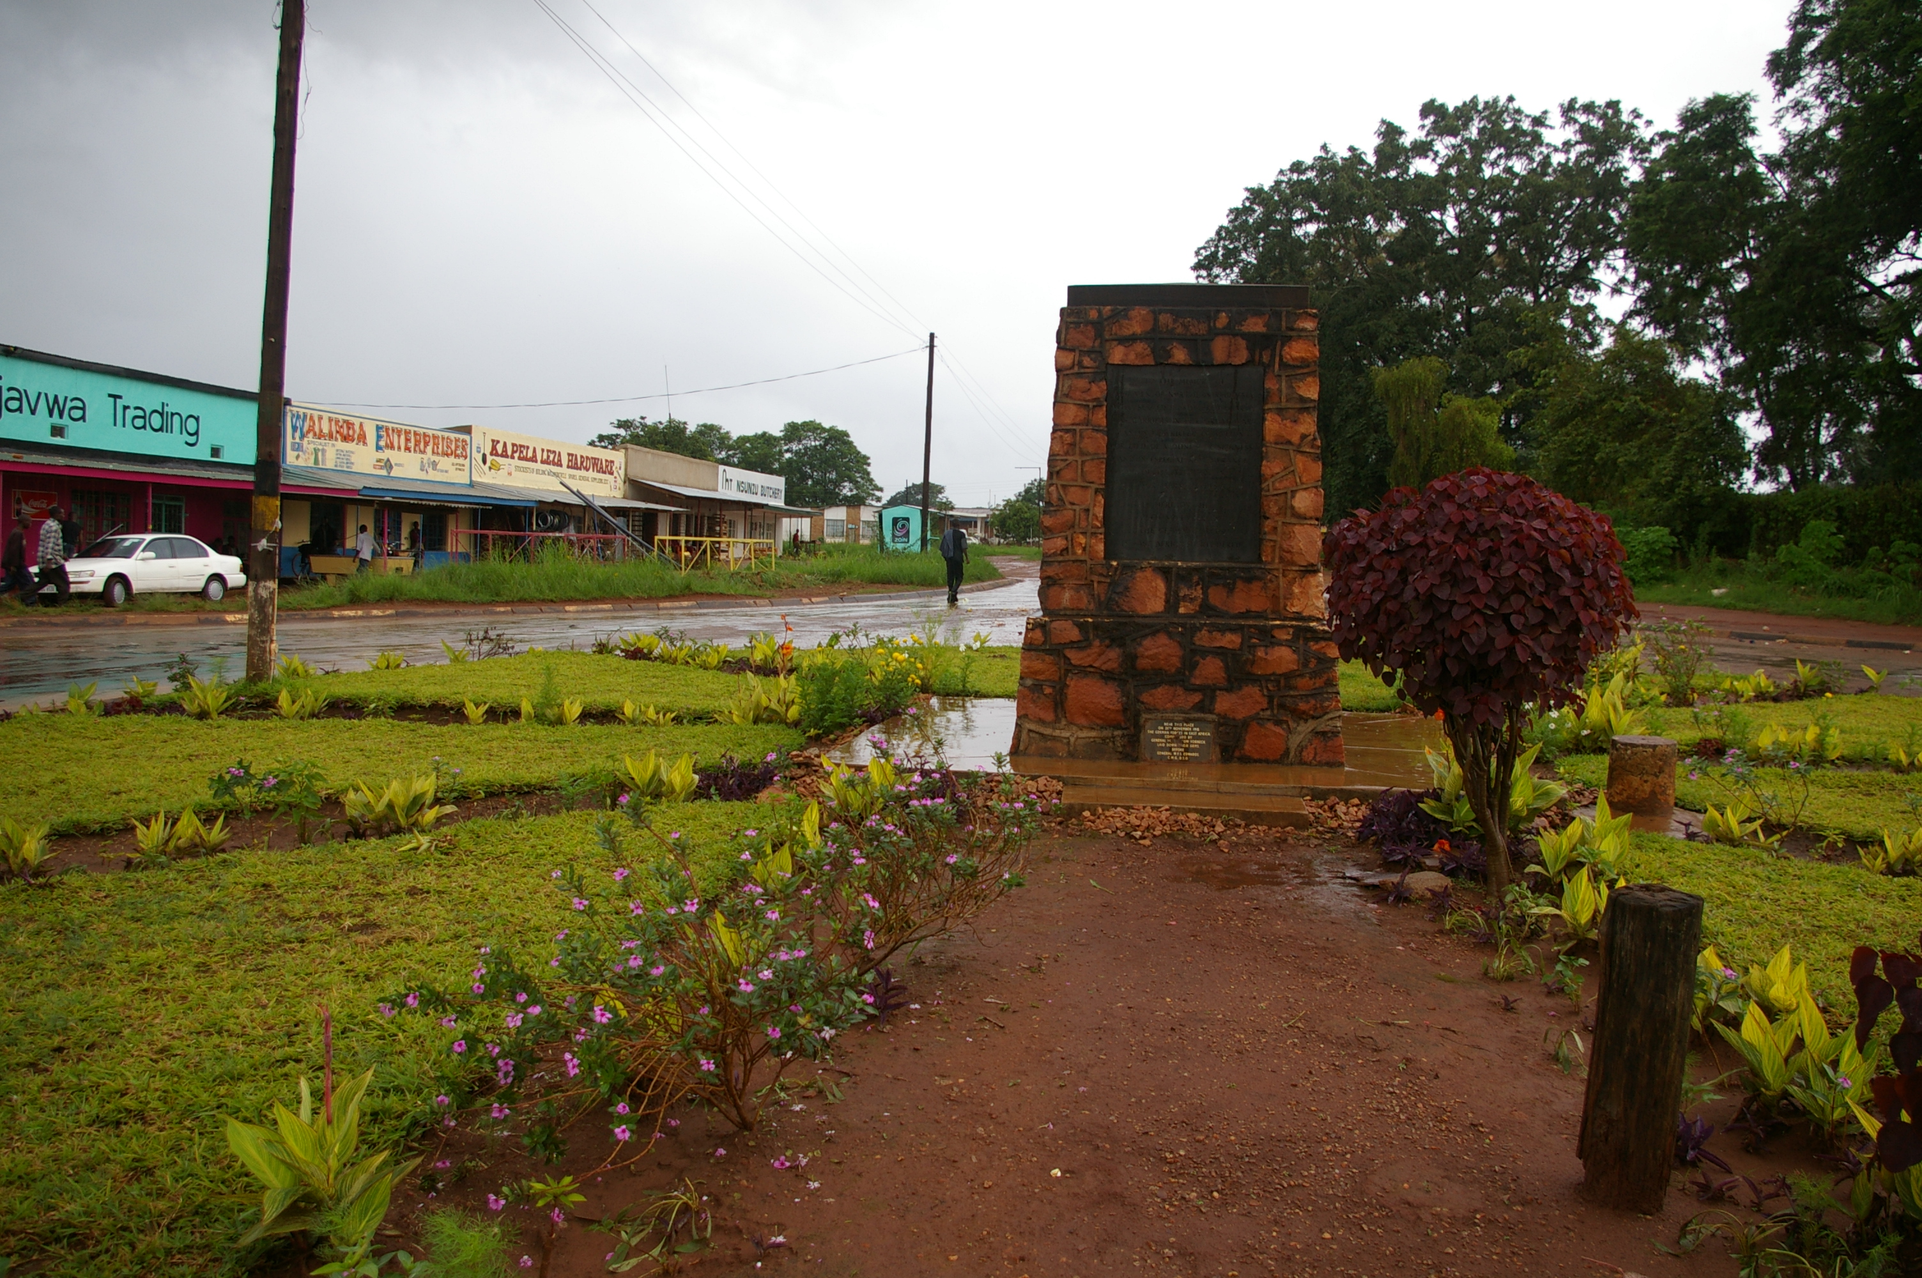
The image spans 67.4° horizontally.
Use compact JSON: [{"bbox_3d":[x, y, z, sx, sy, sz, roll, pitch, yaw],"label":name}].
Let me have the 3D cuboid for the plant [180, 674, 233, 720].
[{"bbox_3d":[-5.861,0.436,11.174,0.396,0.294,0.376,0,5,-28],"label":"plant"}]

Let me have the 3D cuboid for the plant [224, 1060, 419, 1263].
[{"bbox_3d":[-1.414,1.154,3.191,0.424,0.373,0.403,0,4,-24],"label":"plant"}]

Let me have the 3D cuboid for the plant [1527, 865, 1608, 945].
[{"bbox_3d":[2.540,1.097,6.010,0.323,0.280,0.307,3,4,23],"label":"plant"}]

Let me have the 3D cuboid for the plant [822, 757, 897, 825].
[{"bbox_3d":[-0.508,0.746,7.190,0.360,0.310,0.340,1,4,-4],"label":"plant"}]

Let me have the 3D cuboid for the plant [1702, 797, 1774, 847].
[{"bbox_3d":[3.873,0.906,7.178,0.360,0.225,0.324,3,4,29],"label":"plant"}]

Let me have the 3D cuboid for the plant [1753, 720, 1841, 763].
[{"bbox_3d":[5.860,0.711,10.091,0.621,0.284,0.435,3,4,30],"label":"plant"}]

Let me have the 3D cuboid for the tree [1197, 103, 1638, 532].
[{"bbox_3d":[15.189,-10.119,47.529,15.214,15.963,13.693,2,4,17],"label":"tree"}]

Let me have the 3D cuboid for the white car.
[{"bbox_3d":[-16.620,-1.400,29.150,1.690,1.380,4.250,2,4,17],"label":"white car"}]

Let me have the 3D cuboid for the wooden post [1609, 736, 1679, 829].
[{"bbox_3d":[3.729,0.729,7.884,0.362,0.420,0.362,2,4,25],"label":"wooden post"}]

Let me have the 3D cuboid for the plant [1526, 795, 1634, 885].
[{"bbox_3d":[2.691,0.852,6.241,0.440,0.330,0.400,3,4,24],"label":"plant"}]

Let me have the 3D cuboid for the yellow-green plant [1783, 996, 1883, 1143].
[{"bbox_3d":[2.179,1.065,3.597,0.252,0.338,0.227,3,4,32],"label":"yellow-green plant"}]

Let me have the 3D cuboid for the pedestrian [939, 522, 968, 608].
[{"bbox_3d":[-0.165,-1.606,29.800,0.550,1.730,0.420,1,4,-3],"label":"pedestrian"}]

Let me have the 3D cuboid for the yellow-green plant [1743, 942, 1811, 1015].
[{"bbox_3d":[2.489,1.056,4.396,0.207,0.257,0.186,3,4,30],"label":"yellow-green plant"}]

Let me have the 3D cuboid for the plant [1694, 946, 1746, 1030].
[{"bbox_3d":[2.301,1.058,4.374,0.165,0.251,0.148,3,4,28],"label":"plant"}]

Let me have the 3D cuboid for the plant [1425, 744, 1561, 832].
[{"bbox_3d":[2.755,0.760,7.464,0.741,0.444,0.593,2,4,20],"label":"plant"}]

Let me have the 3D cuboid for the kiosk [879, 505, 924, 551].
[{"bbox_3d":[-2.352,-4.329,58.598,1.750,2.200,1.700,1,3,4],"label":"kiosk"}]

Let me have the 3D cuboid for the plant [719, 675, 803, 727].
[{"bbox_3d":[-1.548,0.460,11.136,0.610,0.360,0.450,1,4,-8],"label":"plant"}]

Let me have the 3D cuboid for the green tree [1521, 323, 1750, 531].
[{"bbox_3d":[22.013,-5.746,47.671,7.555,9.073,7.177,3,4,24],"label":"green tree"}]

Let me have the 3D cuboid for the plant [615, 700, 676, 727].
[{"bbox_3d":[-2.389,0.535,10.965,0.440,0.200,0.320,0,4,-12],"label":"plant"}]

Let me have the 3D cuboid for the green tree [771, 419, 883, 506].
[{"bbox_3d":[-8.766,-9.607,95.000,7.400,9.500,7.200,1,4,-5],"label":"green tree"}]

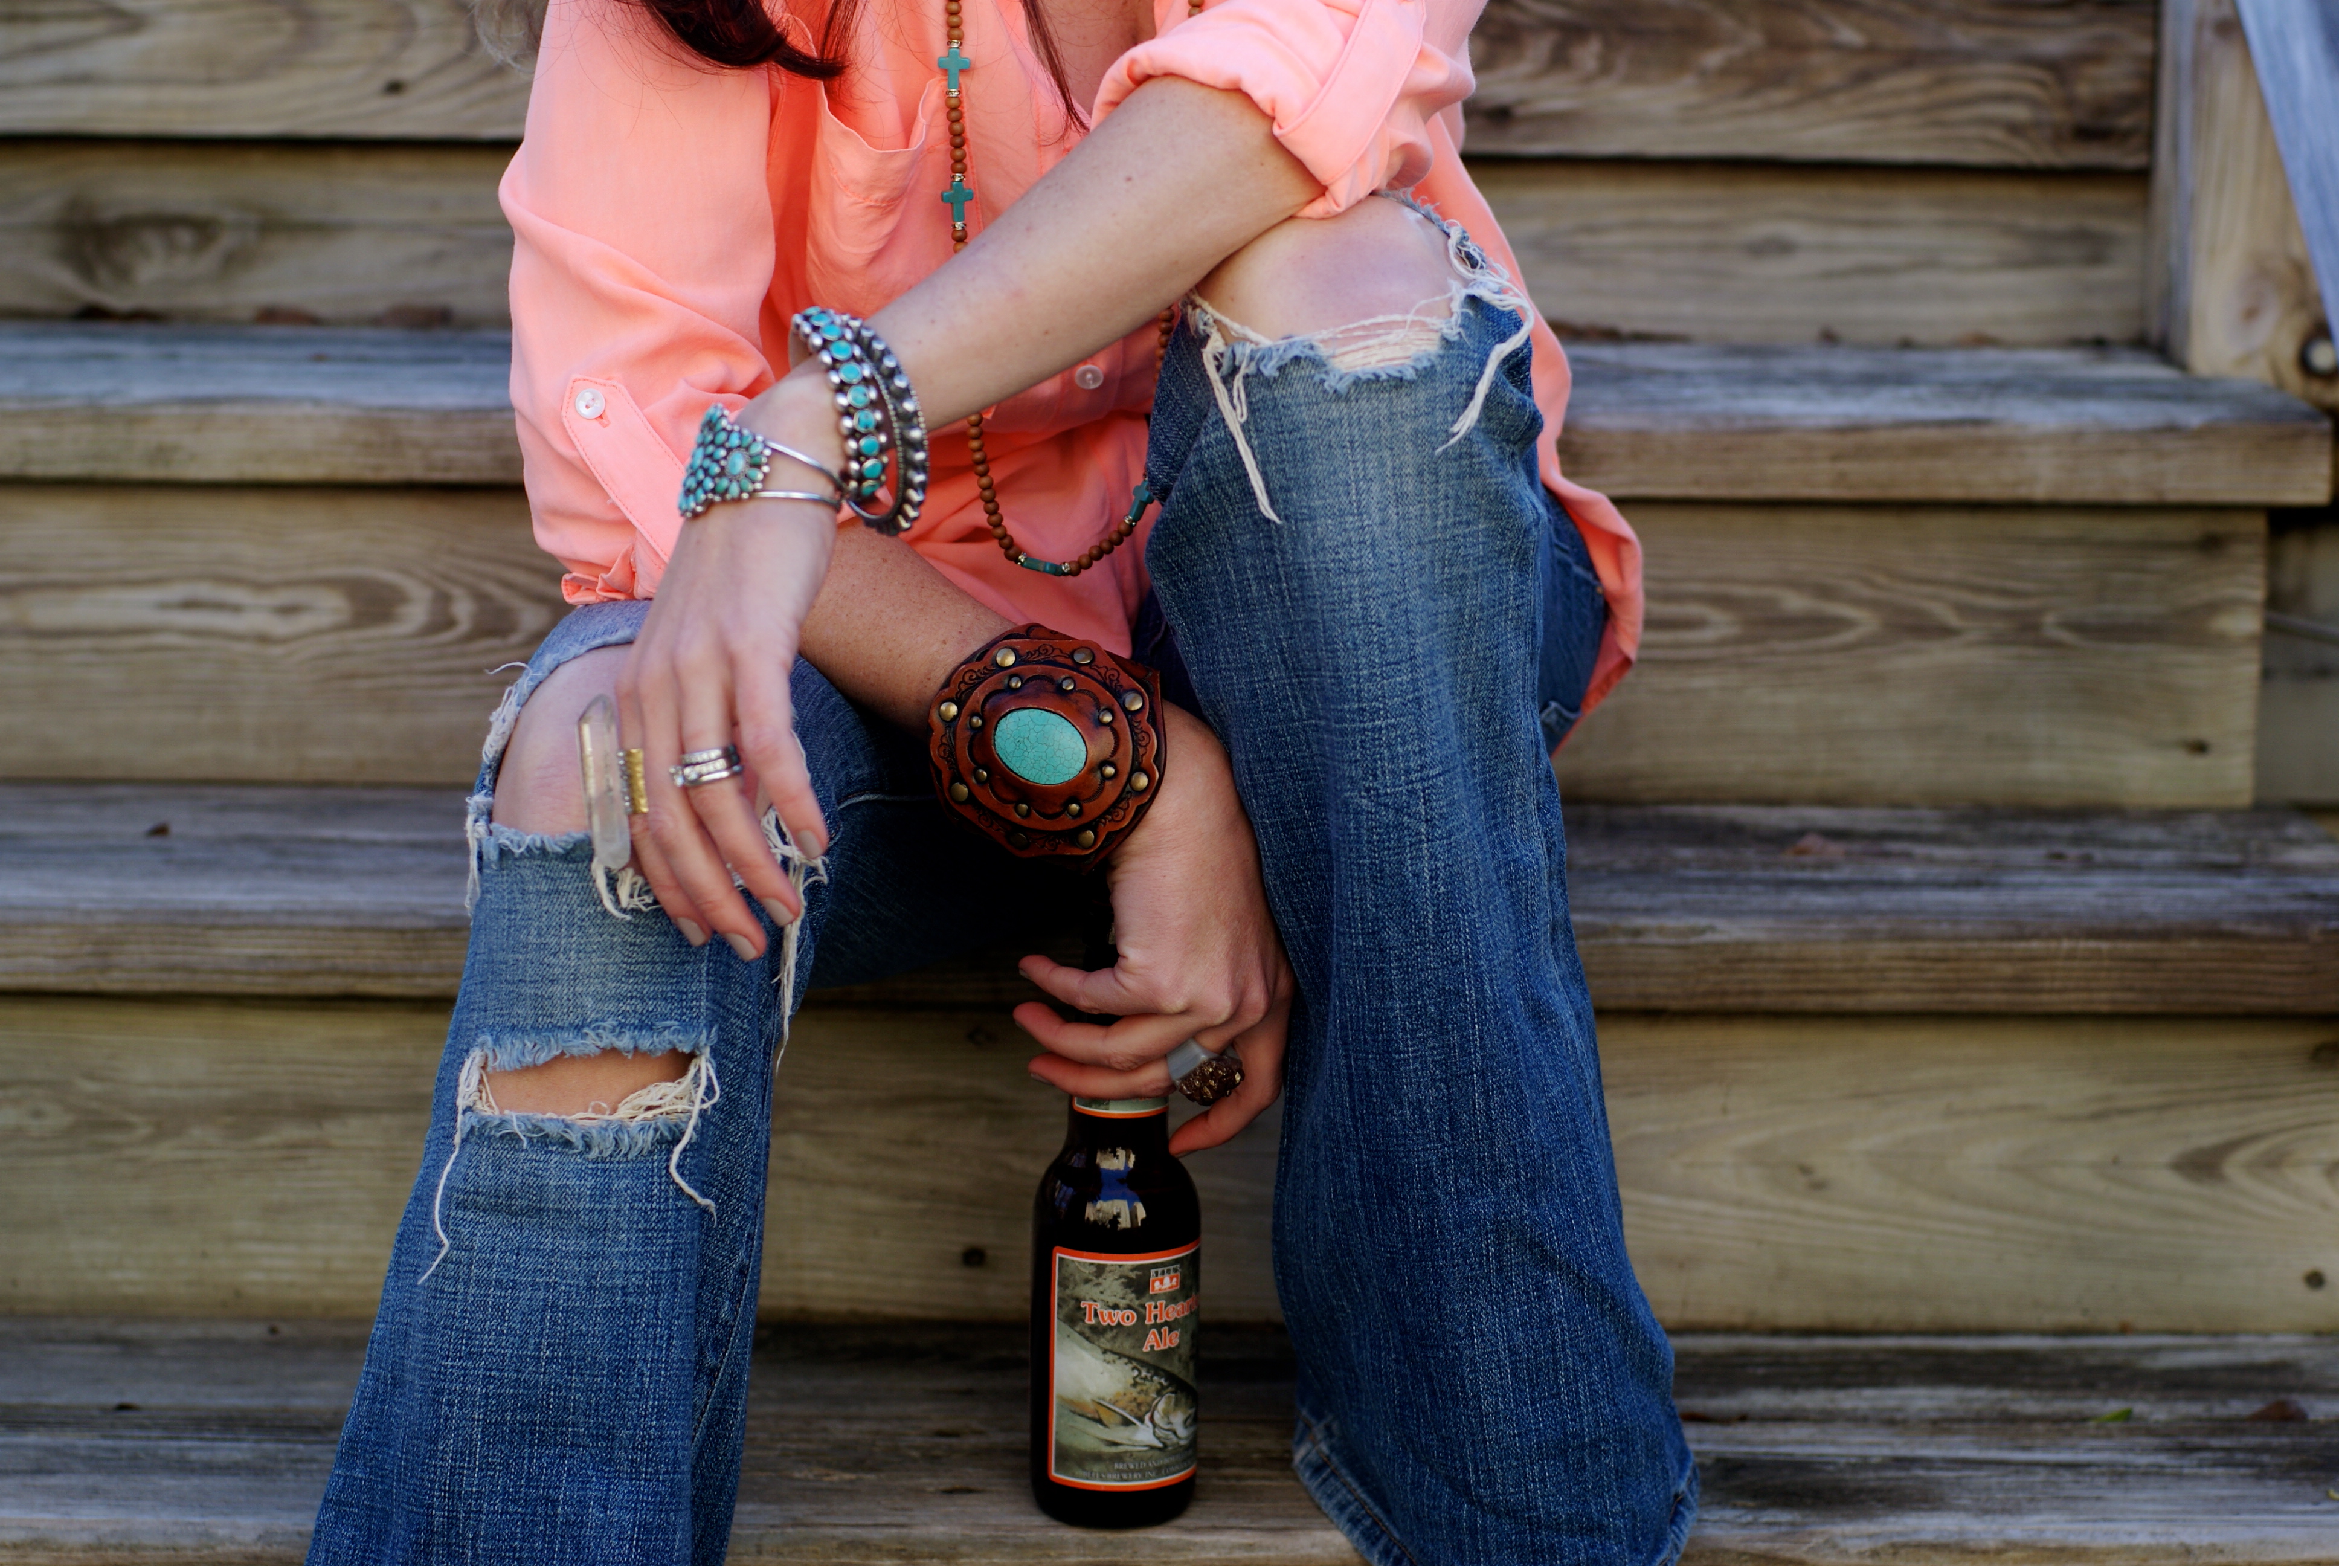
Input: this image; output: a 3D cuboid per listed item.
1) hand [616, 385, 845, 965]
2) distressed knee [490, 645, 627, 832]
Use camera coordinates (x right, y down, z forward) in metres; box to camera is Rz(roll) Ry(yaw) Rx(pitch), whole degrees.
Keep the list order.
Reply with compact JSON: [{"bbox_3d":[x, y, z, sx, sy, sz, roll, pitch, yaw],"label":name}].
[{"bbox_3d":[-0.153,-0.041,1.700,0.078,0.190,0.080,2,11,9],"label":"hand"},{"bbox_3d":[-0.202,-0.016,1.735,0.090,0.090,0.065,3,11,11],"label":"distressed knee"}]

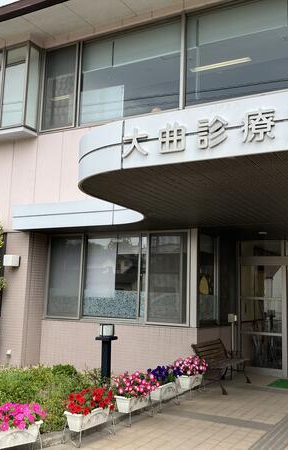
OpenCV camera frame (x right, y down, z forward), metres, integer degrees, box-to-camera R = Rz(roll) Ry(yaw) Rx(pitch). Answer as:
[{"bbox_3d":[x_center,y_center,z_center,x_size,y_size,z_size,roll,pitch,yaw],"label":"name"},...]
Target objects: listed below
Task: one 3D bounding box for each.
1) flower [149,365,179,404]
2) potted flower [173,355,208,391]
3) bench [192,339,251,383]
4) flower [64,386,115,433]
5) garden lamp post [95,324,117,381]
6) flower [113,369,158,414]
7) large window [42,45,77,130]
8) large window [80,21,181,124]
[{"bbox_3d":[0.249,2.034,6.315,0.260,0.385,0.560,-3,-9,29],"label":"flower"},{"bbox_3d":[0.694,2.133,7.092,0.260,0.415,0.560,-3,-9,29],"label":"potted flower"},{"bbox_3d":[1.273,2.238,7.791,0.600,0.710,1.270,-3,-9,29],"label":"bench"},{"bbox_3d":[-0.545,1.840,4.922,0.260,0.365,0.560,-3,-9,29],"label":"flower"},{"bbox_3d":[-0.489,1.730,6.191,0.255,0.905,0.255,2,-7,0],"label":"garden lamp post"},{"bbox_3d":[-0.112,1.932,5.689,0.260,0.405,0.560,-3,-9,29],"label":"flower"},{"bbox_3d":[-1.585,-2.582,9.107,0.782,1.651,0.090,-3,-9,29],"label":"large window"},{"bbox_3d":[-0.291,-2.621,8.380,2.027,1.618,0.090,-3,-9,29],"label":"large window"}]

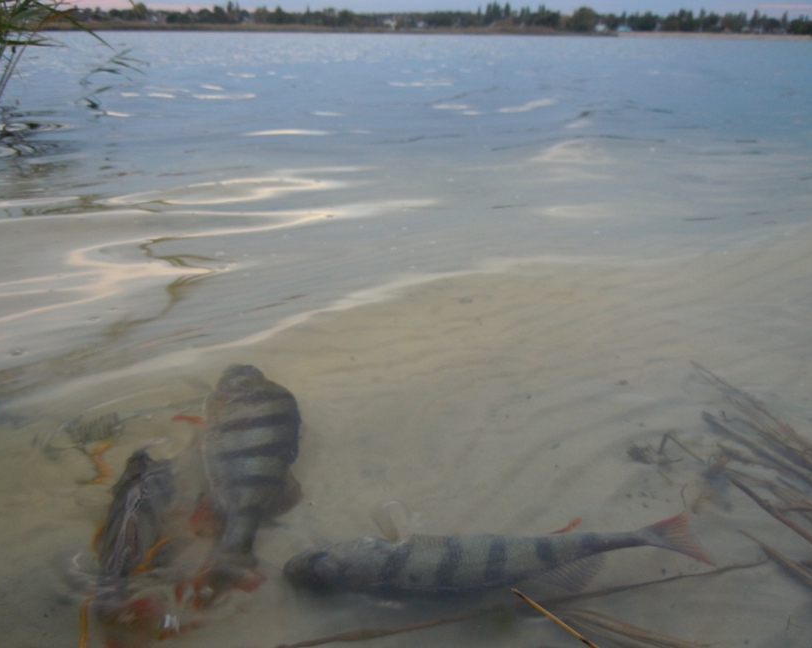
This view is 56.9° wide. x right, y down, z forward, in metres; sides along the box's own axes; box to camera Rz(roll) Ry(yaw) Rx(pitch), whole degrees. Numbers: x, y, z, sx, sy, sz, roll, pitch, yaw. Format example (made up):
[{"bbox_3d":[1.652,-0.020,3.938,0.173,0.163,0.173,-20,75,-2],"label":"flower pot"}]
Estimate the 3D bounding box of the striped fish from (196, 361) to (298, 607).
[{"bbox_3d":[-0.114,0.095,0.547,0.074,0.040,0.295,-3,22,-9],"label":"striped fish"}]

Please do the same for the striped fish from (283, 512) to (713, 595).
[{"bbox_3d":[0.058,0.137,0.446,0.256,0.034,0.053,-2,22,-6],"label":"striped fish"}]

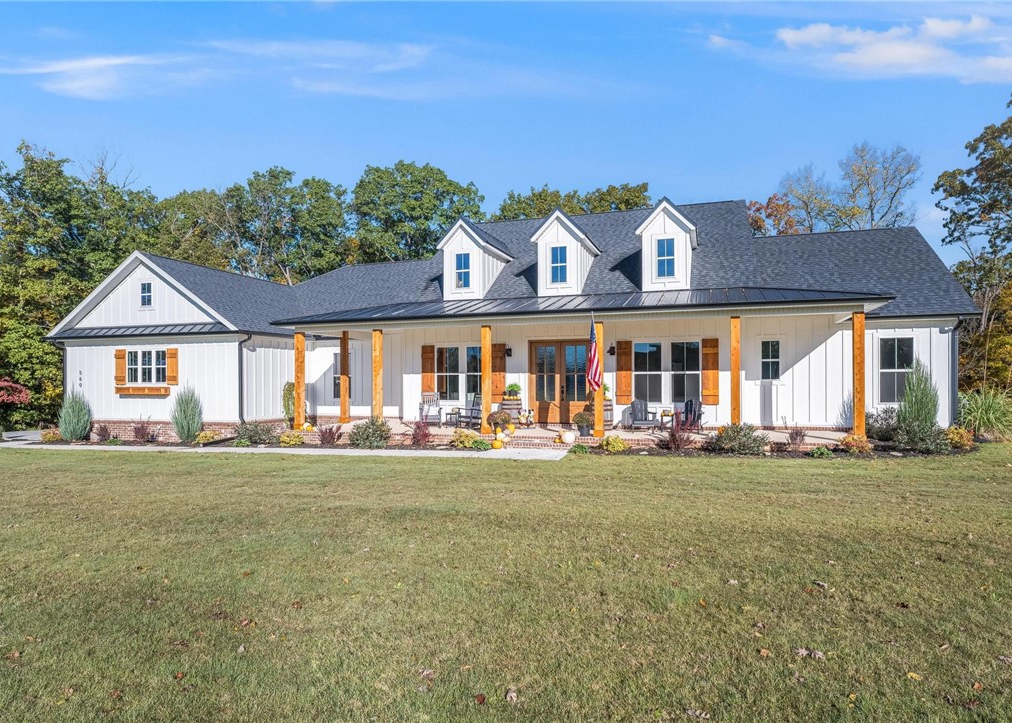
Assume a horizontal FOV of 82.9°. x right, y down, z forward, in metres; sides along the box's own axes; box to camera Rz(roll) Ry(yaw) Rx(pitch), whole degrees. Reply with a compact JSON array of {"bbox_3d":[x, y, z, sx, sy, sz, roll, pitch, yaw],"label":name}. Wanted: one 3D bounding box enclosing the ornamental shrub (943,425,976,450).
[{"bbox_3d":[9.895,1.658,12.500,0.580,0.530,0.570,0,-2,17],"label":"ornamental shrub"}]

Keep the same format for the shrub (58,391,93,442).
[{"bbox_3d":[-15.422,1.950,20.500,1.030,1.830,1.020,0,-2,17],"label":"shrub"}]

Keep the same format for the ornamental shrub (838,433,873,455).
[{"bbox_3d":[7.270,1.693,11.900,0.640,0.450,0.620,0,-2,17],"label":"ornamental shrub"}]

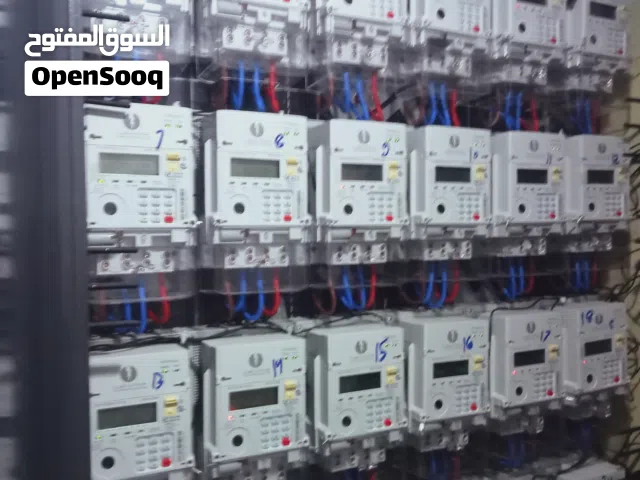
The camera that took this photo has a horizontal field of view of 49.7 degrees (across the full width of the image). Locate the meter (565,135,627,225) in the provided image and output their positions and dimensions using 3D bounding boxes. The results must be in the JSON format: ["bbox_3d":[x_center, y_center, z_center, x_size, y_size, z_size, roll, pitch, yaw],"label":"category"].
[{"bbox_3d":[0.448,-0.092,1.136,0.122,0.150,0.055,-1,2,-29],"label":"meter"}]

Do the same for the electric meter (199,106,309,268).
[{"bbox_3d":[-0.080,-0.060,0.846,0.126,0.182,0.057,-1,2,-29],"label":"electric meter"}]

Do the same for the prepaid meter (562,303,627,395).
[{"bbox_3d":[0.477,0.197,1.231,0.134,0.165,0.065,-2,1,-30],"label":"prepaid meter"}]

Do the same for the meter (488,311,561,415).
[{"bbox_3d":[0.323,0.196,1.110,0.130,0.167,0.064,-1,2,-29],"label":"meter"}]

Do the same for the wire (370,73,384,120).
[{"bbox_3d":[0.086,-0.216,1.038,0.015,0.072,0.016,-1,2,-29],"label":"wire"}]

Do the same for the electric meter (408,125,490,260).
[{"bbox_3d":[0.203,-0.073,1.099,0.138,0.201,0.064,-2,2,-29],"label":"electric meter"}]

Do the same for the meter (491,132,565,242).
[{"bbox_3d":[0.324,-0.085,1.100,0.130,0.171,0.064,-1,2,-29],"label":"meter"}]

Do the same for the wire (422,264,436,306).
[{"bbox_3d":[0.174,0.072,1.097,0.017,0.067,0.016,-2,3,-29],"label":"wire"}]

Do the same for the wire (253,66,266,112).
[{"bbox_3d":[-0.082,-0.205,0.940,0.013,0.063,0.016,-1,2,-28],"label":"wire"}]

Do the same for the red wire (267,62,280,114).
[{"bbox_3d":[-0.059,-0.192,0.868,0.013,0.062,0.014,-1,2,-29],"label":"red wire"}]

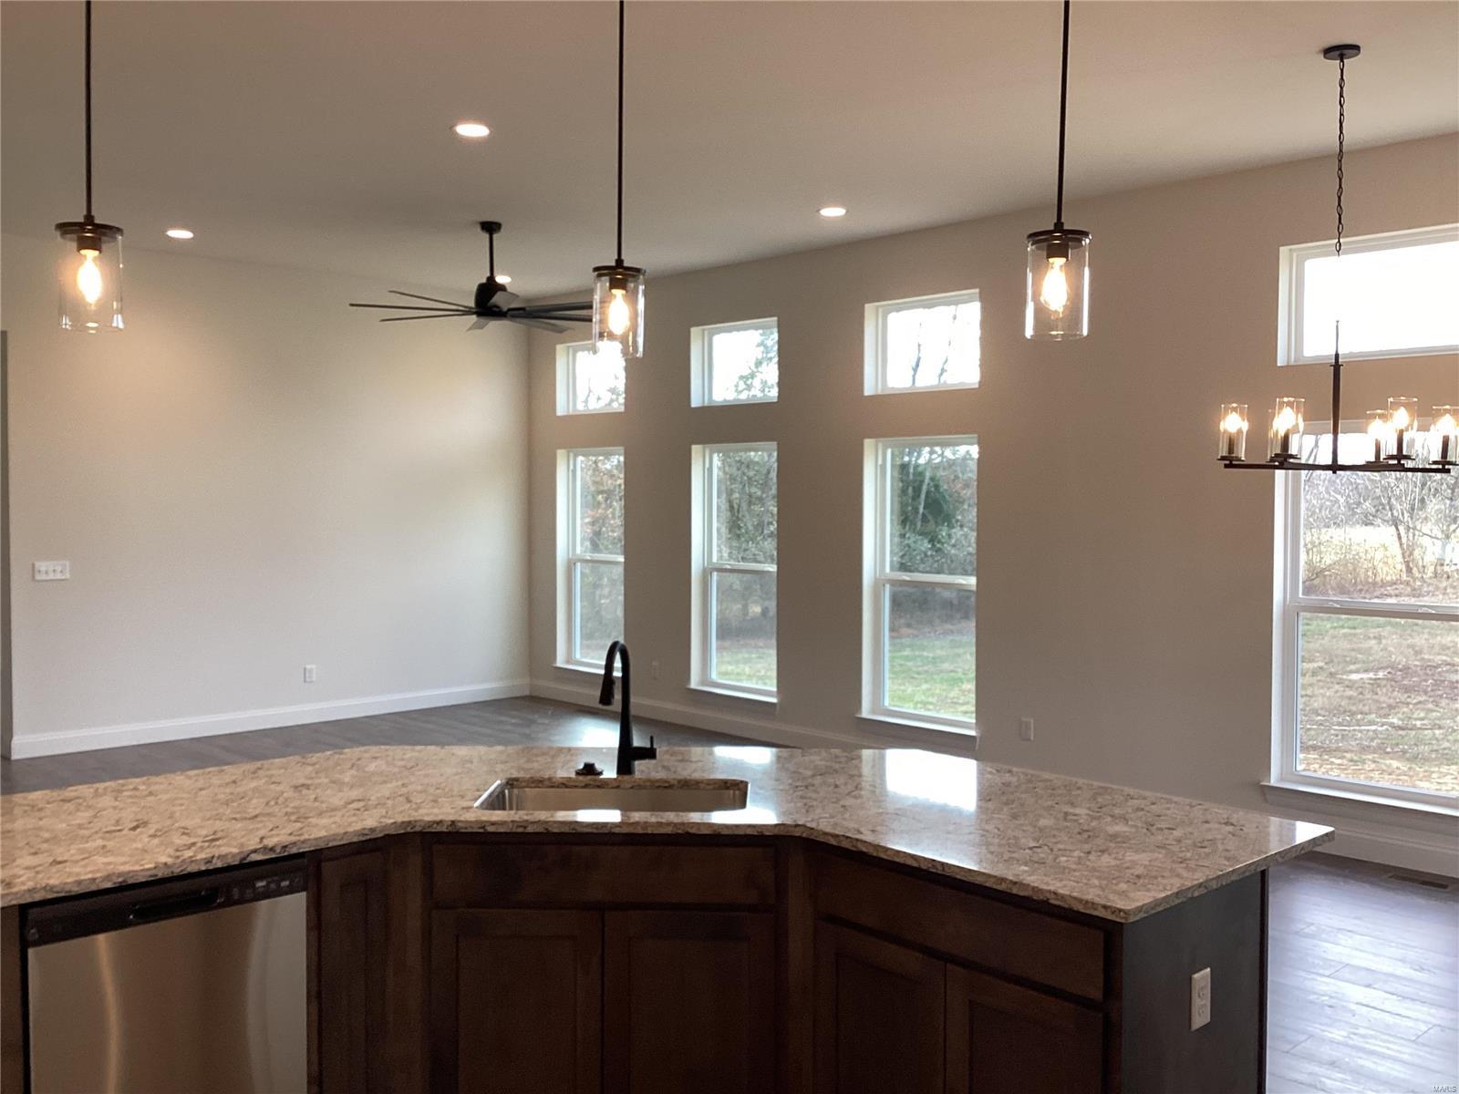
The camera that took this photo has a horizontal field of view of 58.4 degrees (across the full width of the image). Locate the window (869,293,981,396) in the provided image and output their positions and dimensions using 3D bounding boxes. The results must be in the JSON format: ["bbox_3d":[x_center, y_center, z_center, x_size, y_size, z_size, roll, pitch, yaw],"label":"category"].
[{"bbox_3d":[1.214,-1.250,8.101,0.110,0.582,0.883,-2,3,-43],"label":"window"}]

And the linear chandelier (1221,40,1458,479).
[{"bbox_3d":[2.260,-1.053,4.857,0.810,1.550,0.770,1,2,19],"label":"linear chandelier"}]

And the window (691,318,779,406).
[{"bbox_3d":[0.067,-1.300,9.312,0.110,0.577,0.887,-2,3,-43],"label":"window"}]

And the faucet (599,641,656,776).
[{"bbox_3d":[-0.289,0.460,3.677,0.120,0.395,0.250,1,2,10],"label":"faucet"}]

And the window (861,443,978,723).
[{"bbox_3d":[1.212,0.211,8.158,0.120,1.786,0.890,-2,3,-43],"label":"window"}]

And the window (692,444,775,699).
[{"bbox_3d":[0.066,0.157,9.368,0.120,1.786,0.880,-2,3,-43],"label":"window"}]

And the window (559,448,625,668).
[{"bbox_3d":[-1.085,0.106,10.584,0.120,1.786,0.888,-2,3,-43],"label":"window"}]

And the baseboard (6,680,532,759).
[{"bbox_3d":[-3.180,1.258,9.821,4.018,0.133,0.018,-2,3,-43],"label":"baseboard"}]

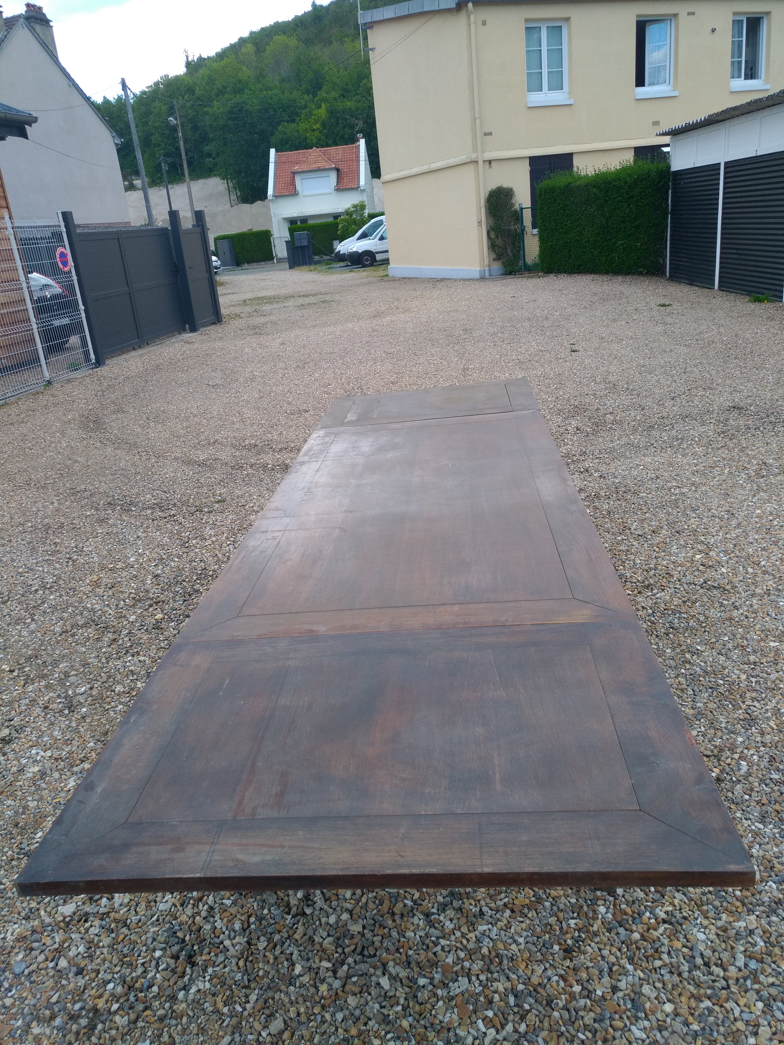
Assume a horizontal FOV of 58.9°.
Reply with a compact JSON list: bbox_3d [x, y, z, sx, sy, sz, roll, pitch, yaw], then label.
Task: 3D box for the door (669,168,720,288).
[{"bbox_3d":[5.814,-5.688,13.400,0.100,2.070,2.200,-6,21,0],"label":"door"}]

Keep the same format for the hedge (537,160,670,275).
[{"bbox_3d":[5.184,-7.083,16.328,0.950,2.120,3.700,-19,25,-30],"label":"hedge"}]

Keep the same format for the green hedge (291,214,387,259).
[{"bbox_3d":[-3.245,-17.054,41.500,5.900,1.900,1.000,-5,21,3],"label":"green hedge"}]

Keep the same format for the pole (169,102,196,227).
[{"bbox_3d":[-10.202,-16.652,34.500,0.600,7.400,0.400,-6,21,0],"label":"pole"}]

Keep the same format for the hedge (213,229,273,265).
[{"bbox_3d":[-8.856,-16.419,41.500,3.400,1.700,1.000,-8,21,-5],"label":"hedge"}]

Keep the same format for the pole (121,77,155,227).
[{"bbox_3d":[-10.366,-14.372,29.000,0.320,7.400,0.320,-6,21,0],"label":"pole"}]

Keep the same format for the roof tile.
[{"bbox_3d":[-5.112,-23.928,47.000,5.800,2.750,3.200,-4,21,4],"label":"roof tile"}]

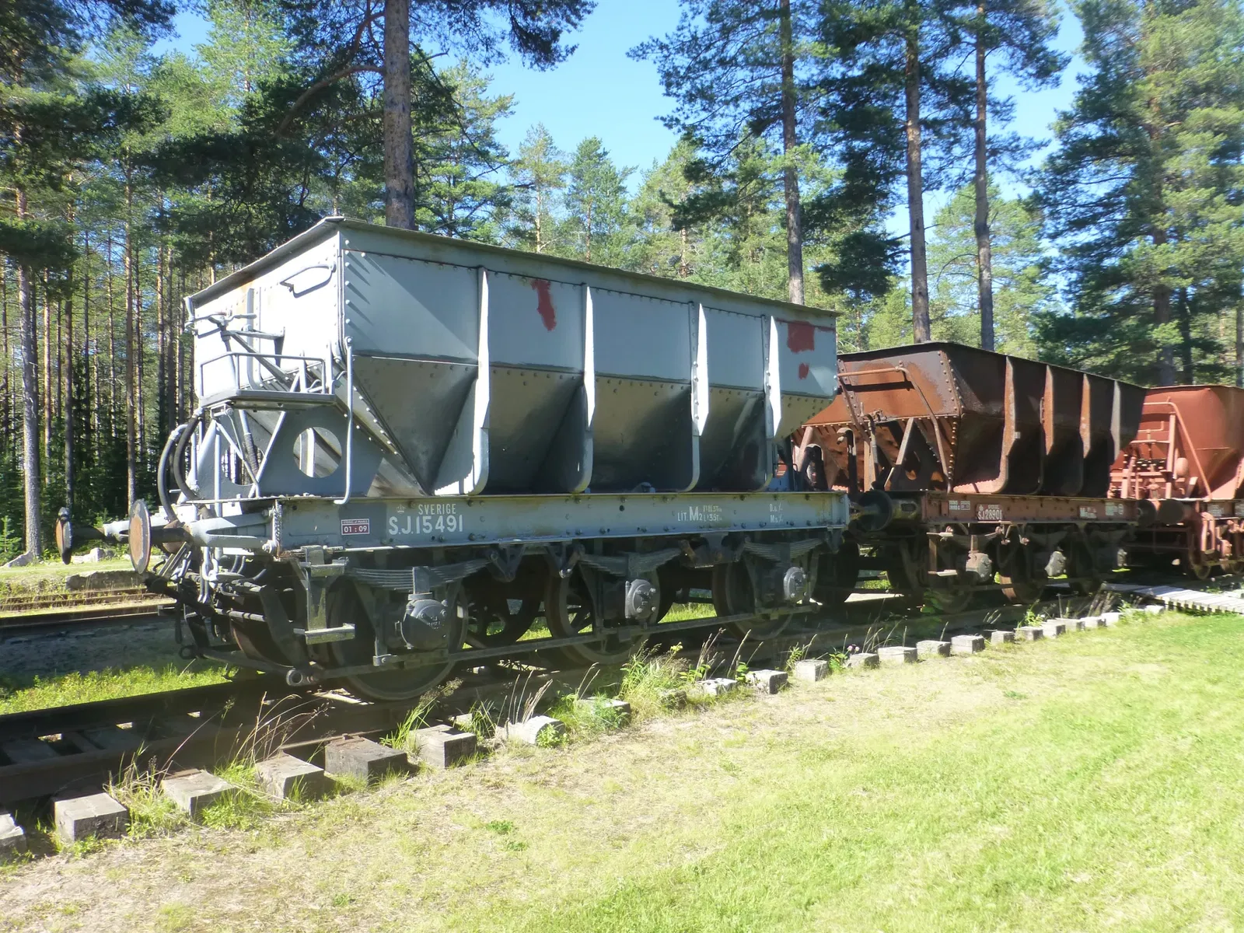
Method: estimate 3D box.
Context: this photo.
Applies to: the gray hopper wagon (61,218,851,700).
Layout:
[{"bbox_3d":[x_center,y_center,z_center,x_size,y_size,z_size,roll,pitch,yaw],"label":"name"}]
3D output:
[{"bbox_3d":[-0.637,0.115,7.915,6.633,2.847,2.585,1,-4,-42],"label":"gray hopper wagon"}]

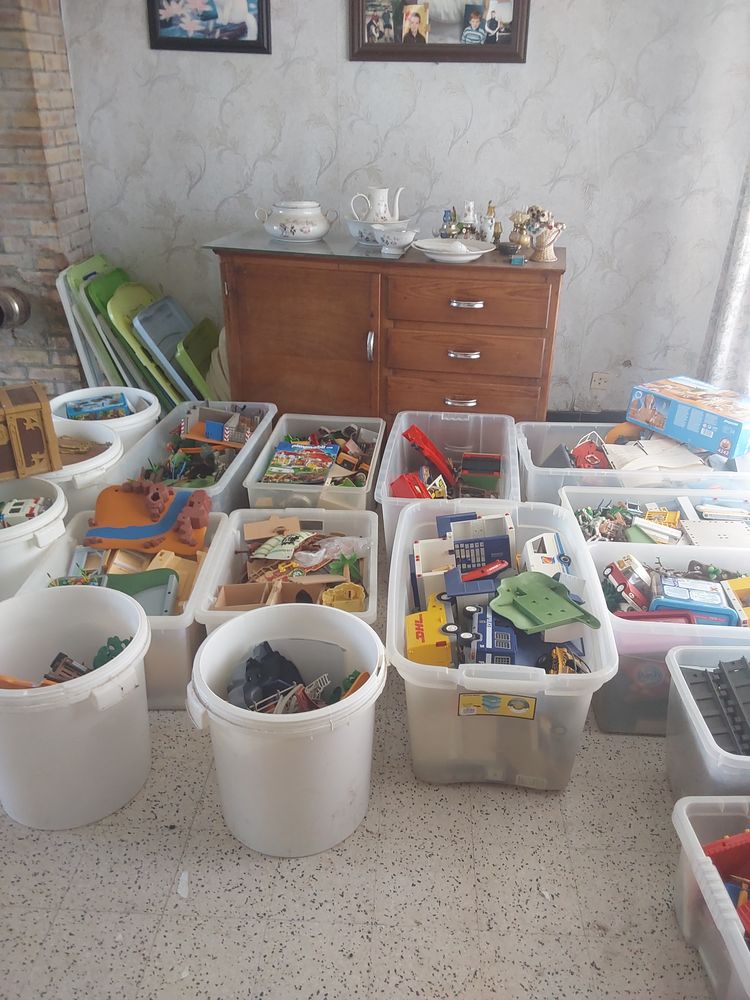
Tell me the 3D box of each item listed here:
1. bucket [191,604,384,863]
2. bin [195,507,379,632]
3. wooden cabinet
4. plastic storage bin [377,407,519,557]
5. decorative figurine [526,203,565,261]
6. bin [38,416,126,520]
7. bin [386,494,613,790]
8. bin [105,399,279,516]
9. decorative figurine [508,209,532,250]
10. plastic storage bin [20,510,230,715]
[{"bbox_3d":[-0.169,0.486,1.706,0.395,0.380,0.390,2,27,2],"label":"bucket"},{"bbox_3d":[-0.207,0.290,2.182,0.430,0.300,0.545,1,27,1],"label":"bin"},{"bbox_3d":[0.063,-0.604,3.358,1.340,0.840,0.455,6,27,11],"label":"wooden cabinet"},{"bbox_3d":[0.253,-0.004,2.736,0.418,0.340,0.706,4,27,6],"label":"plastic storage bin"},{"bbox_3d":[0.630,-0.979,2.970,0.141,0.187,0.120,6,27,11],"label":"decorative figurine"},{"bbox_3d":[-1.029,-0.005,2.669,0.394,0.376,0.394,2,27,3],"label":"bin"},{"bbox_3d":[0.286,0.341,2.047,0.488,0.360,0.760,2,27,3],"label":"bin"},{"bbox_3d":[-0.611,-0.044,2.794,0.390,0.340,0.760,5,28,8],"label":"bin"},{"bbox_3d":[0.575,-1.071,3.207,0.096,0.138,0.085,6,27,11],"label":"decorative figurine"},{"bbox_3d":[-0.647,0.291,2.174,0.440,0.300,0.535,0,27,-1],"label":"plastic storage bin"}]

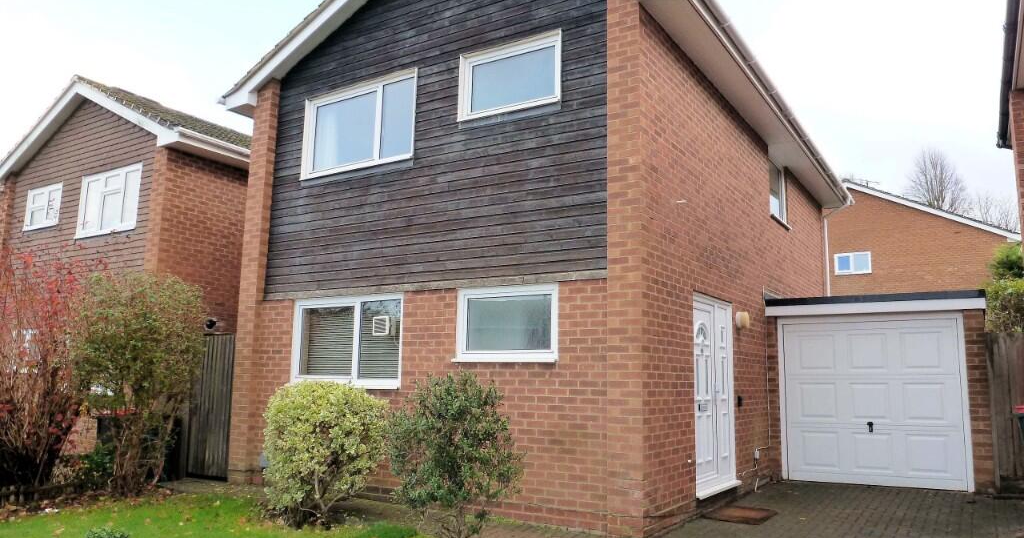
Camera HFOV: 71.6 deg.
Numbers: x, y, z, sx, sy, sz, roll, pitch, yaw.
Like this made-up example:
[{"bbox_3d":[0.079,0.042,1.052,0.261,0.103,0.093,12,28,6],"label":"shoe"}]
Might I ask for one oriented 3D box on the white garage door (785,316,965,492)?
[{"bbox_3d":[4.499,1.637,8.942,2.132,2.122,0.100,-4,-10,33],"label":"white garage door"}]

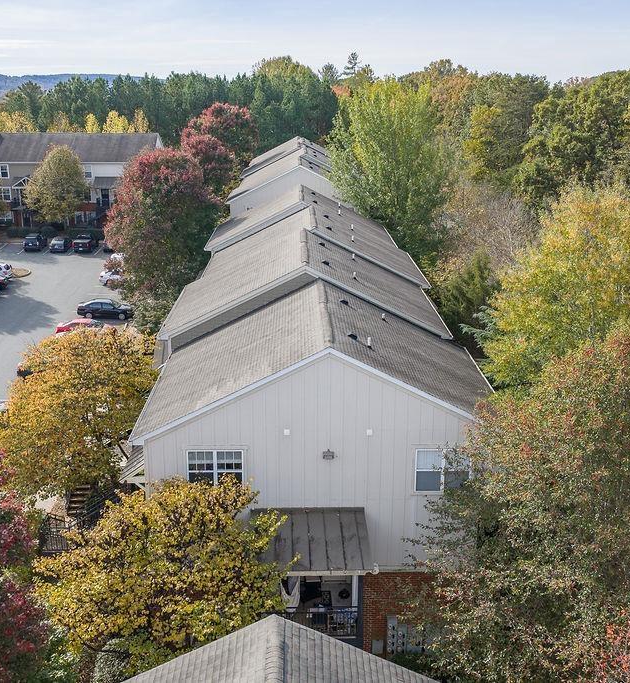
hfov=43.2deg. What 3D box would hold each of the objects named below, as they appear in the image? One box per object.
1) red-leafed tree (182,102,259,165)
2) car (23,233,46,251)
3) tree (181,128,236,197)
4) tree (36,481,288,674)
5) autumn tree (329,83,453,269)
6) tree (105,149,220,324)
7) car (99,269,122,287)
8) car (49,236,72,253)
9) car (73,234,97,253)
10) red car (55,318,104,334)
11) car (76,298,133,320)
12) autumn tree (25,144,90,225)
[{"bbox_3d":[-12.000,-22.702,100.915,9.500,14.200,9.500,0,18,0],"label":"red-leafed tree"},{"bbox_3d":[-32.567,-11.761,92.325,1.840,1.700,4.500,-1,17,-5],"label":"car"},{"bbox_3d":[-11.762,-16.037,87.148,7.800,12.810,7.800,-1,17,-5],"label":"tree"},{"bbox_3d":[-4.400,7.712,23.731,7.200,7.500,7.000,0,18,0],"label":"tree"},{"bbox_3d":[5.868,-10.596,61.094,9.800,18.190,9.800,-1,17,-5],"label":"autumn tree"},{"bbox_3d":[-12.027,-8.414,62.814,9.600,13.410,9.600,-1,17,-5],"label":"tree"},{"bbox_3d":[-17.200,-6.033,72.798,4.650,1.460,1.800,2,17,6],"label":"car"},{"bbox_3d":[-29.311,-11.449,91.693,1.780,1.500,4.400,-1,17,-5],"label":"car"},{"bbox_3d":[-26.515,-11.590,91.770,1.920,1.720,5.100,-1,17,-5],"label":"car"},{"bbox_3d":[-16.500,-1.074,58.727,4.550,1.450,1.790,1,18,2],"label":"red car"},{"bbox_3d":[-16.150,-2.595,62.033,4.620,1.450,1.780,2,17,6],"label":"car"},{"bbox_3d":[-30.700,-18.024,95.072,7.600,10.500,7.600,0,18,0],"label":"autumn tree"}]

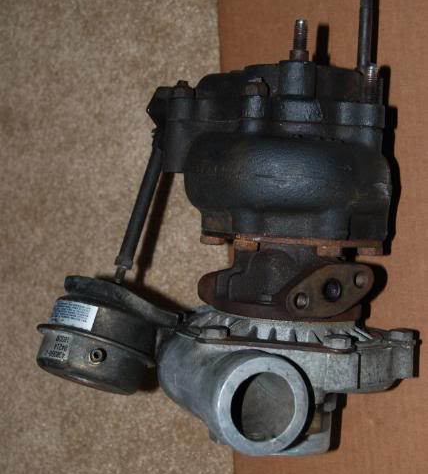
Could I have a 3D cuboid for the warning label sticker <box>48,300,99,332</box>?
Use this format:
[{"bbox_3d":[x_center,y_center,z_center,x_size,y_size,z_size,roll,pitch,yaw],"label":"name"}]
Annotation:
[{"bbox_3d":[-0.080,0.043,0.615,0.038,0.007,0.015,5,73,46],"label":"warning label sticker"}]

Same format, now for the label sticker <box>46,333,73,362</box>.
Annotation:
[{"bbox_3d":[-0.086,0.060,0.607,0.019,0.002,0.014,6,74,42],"label":"label sticker"}]

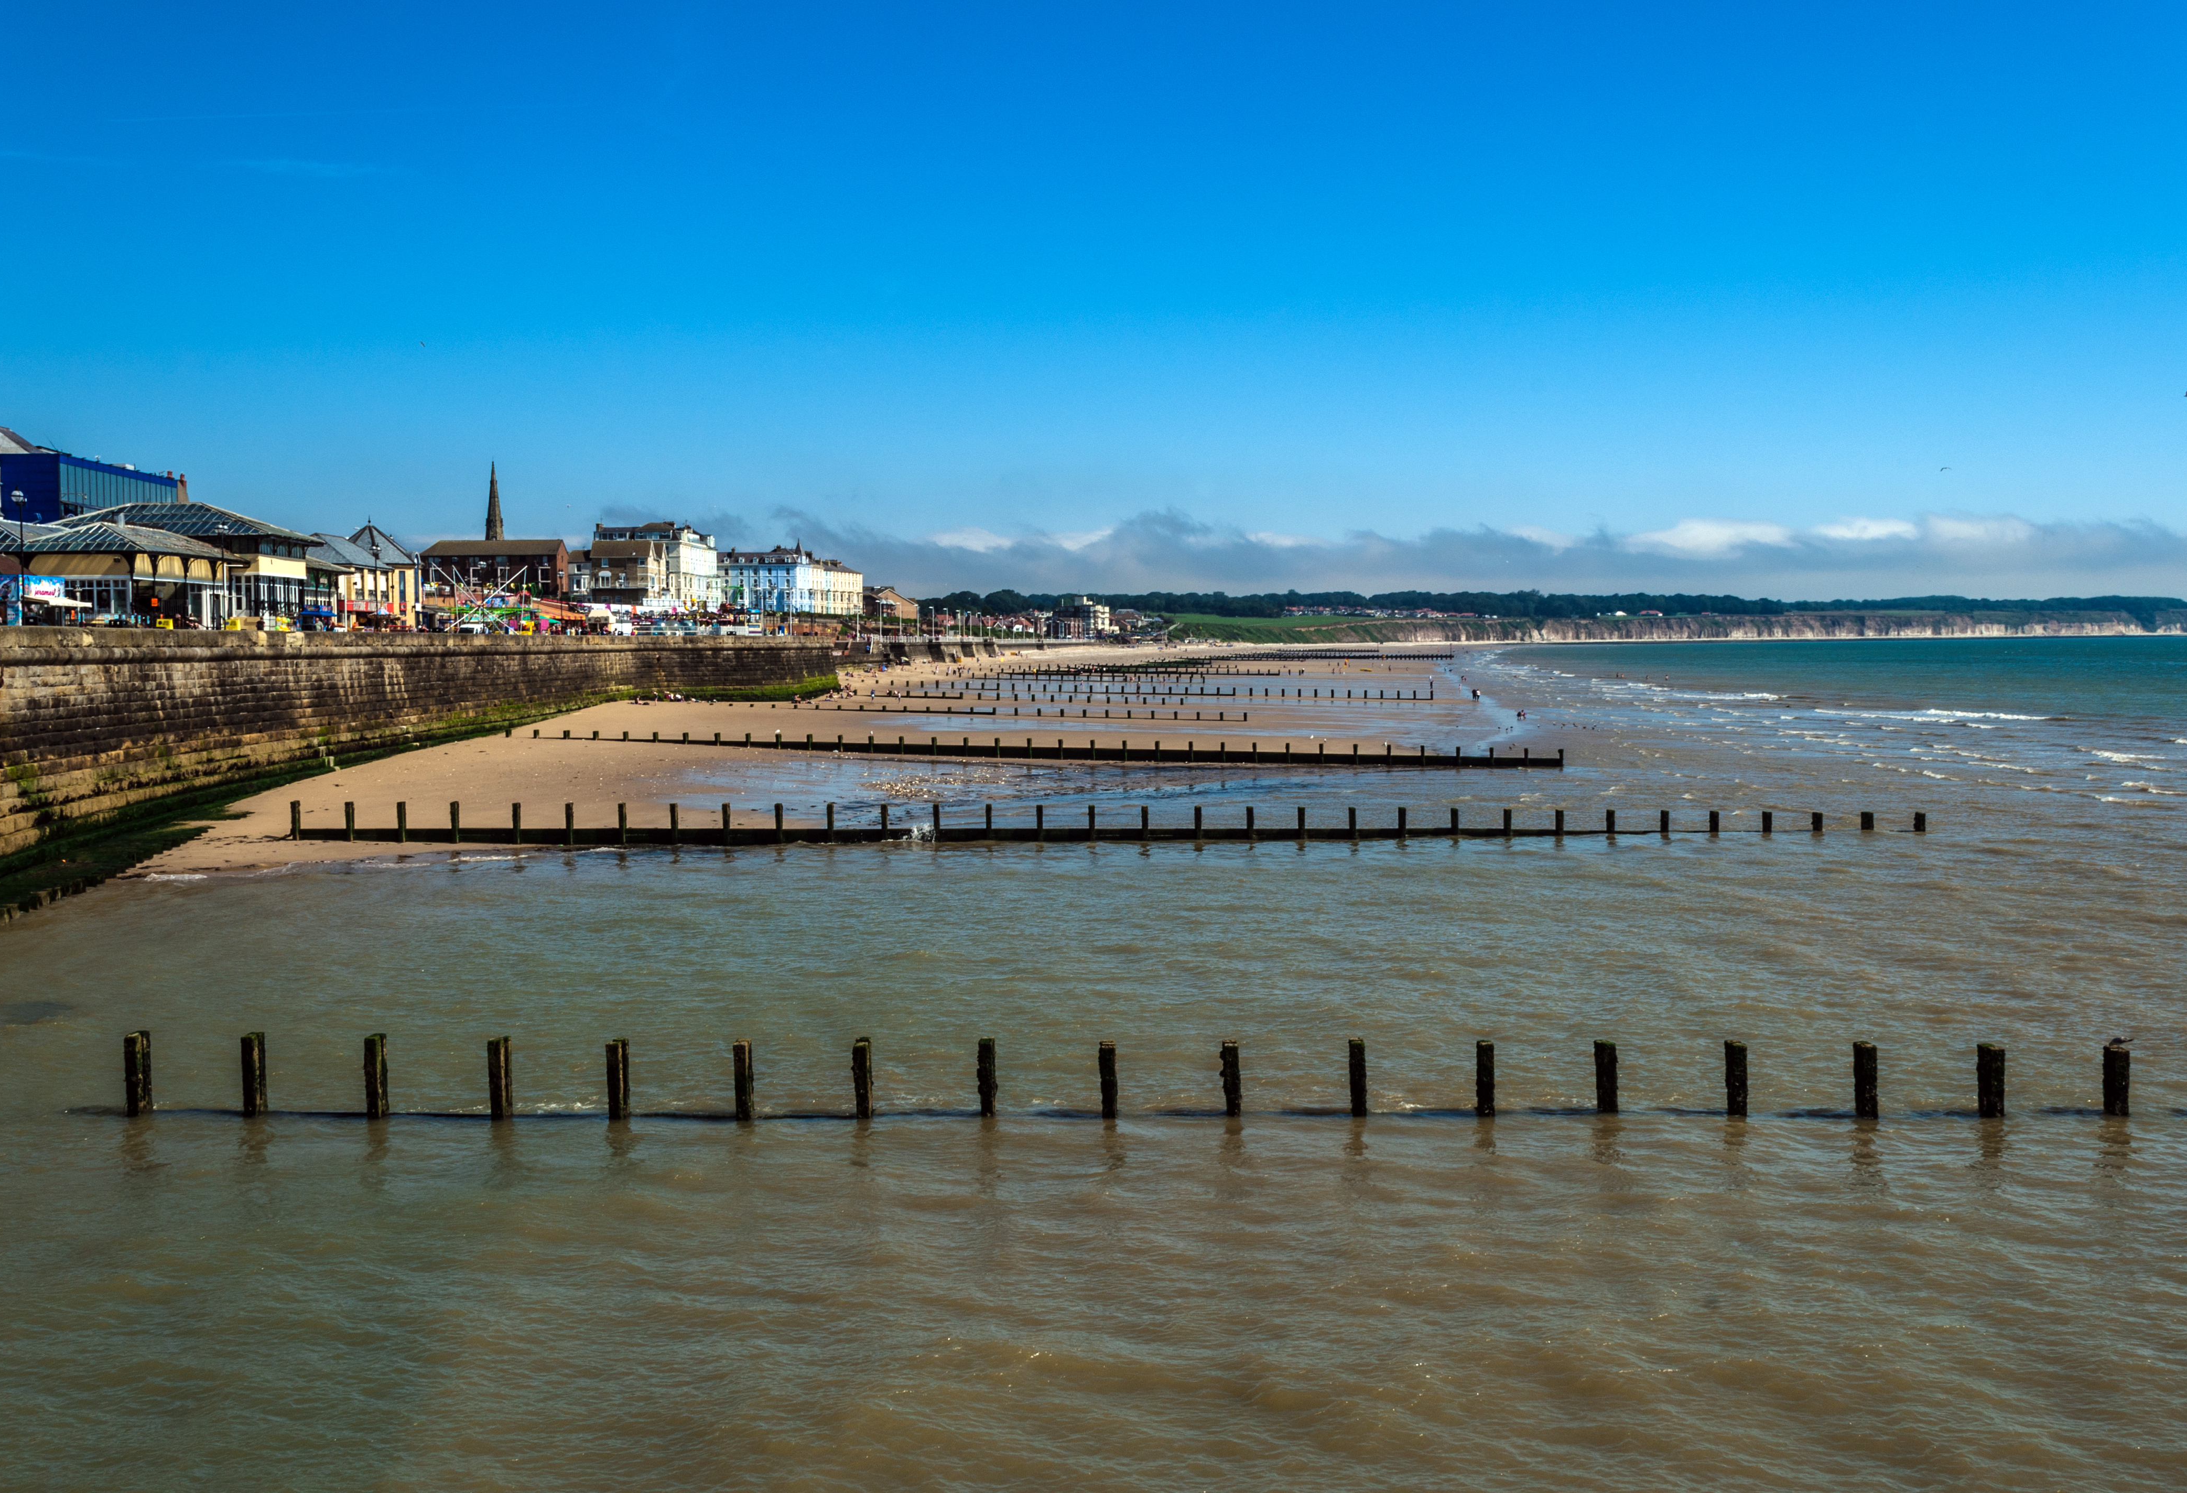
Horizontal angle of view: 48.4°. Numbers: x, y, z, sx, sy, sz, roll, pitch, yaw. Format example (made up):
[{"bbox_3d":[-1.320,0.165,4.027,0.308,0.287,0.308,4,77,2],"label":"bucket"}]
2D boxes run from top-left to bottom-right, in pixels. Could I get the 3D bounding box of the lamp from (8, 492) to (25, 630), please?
[{"bbox_3d":[-42.746,-7.074,97.000,0.600,6.400,0.600,0,2,0],"label":"lamp"}]

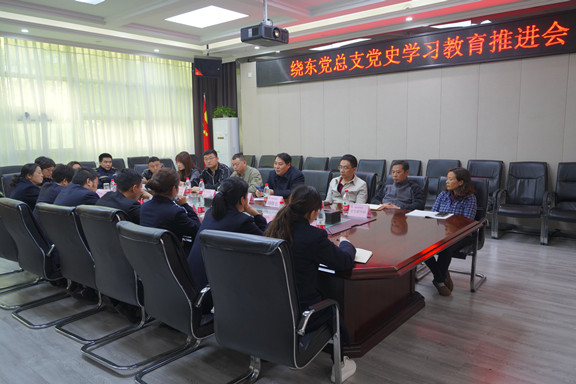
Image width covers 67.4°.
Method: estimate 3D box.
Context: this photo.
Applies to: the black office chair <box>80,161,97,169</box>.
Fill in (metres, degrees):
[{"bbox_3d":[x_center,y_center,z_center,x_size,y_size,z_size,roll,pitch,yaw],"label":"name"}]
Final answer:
[{"bbox_3d":[-3.742,-0.054,8.175,0.630,1.000,0.570,6,11,40],"label":"black office chair"}]

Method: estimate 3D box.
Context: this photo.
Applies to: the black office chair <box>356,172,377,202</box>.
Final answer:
[{"bbox_3d":[0.722,0.296,5.142,0.630,1.010,0.570,-9,11,-42],"label":"black office chair"}]

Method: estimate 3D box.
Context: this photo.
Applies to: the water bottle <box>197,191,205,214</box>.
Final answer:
[{"bbox_3d":[-0.816,0.117,4.043,0.066,0.235,0.066,-1,8,0],"label":"water bottle"}]

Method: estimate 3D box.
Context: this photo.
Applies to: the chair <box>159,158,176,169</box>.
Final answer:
[{"bbox_3d":[-2.579,-0.289,9.758,0.660,1.003,0.600,5,10,39],"label":"chair"}]

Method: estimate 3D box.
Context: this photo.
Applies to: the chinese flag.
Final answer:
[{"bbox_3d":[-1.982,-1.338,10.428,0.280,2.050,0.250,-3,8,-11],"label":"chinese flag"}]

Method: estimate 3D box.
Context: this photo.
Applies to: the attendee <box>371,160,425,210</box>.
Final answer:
[{"bbox_3d":[1.068,0.270,4.548,0.740,1.198,0.580,-9,11,-44],"label":"attendee"}]

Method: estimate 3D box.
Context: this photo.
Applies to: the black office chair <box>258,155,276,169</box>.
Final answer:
[{"bbox_3d":[-0.575,-0.224,8.964,0.570,1.000,0.630,6,11,40],"label":"black office chair"}]

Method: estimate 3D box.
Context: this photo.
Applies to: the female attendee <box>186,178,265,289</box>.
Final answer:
[{"bbox_3d":[-0.367,0.519,2.915,0.520,1.216,0.760,5,10,39],"label":"female attendee"}]

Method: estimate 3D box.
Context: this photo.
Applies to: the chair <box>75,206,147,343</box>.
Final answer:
[{"bbox_3d":[-1.087,0.613,3.036,0.570,1.026,0.580,5,10,39],"label":"chair"}]

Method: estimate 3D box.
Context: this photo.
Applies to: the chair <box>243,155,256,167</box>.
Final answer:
[{"bbox_3d":[-1.050,-0.293,9.589,0.600,1.060,0.660,5,10,39],"label":"chair"}]

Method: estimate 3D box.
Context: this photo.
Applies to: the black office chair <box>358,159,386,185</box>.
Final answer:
[{"bbox_3d":[1.324,-0.022,7.319,0.570,1.000,0.630,6,11,40],"label":"black office chair"}]

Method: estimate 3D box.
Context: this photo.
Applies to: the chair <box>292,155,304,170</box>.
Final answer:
[{"bbox_3d":[-0.040,-0.189,8.654,0.600,1.011,0.680,5,10,39],"label":"chair"}]

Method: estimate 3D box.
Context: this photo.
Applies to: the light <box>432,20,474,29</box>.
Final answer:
[{"bbox_3d":[2.397,-2.411,6.257,0.620,0.070,0.400,5,10,39],"label":"light"}]

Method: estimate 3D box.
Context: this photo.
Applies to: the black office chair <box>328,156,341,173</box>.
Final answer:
[{"bbox_3d":[0.883,-0.101,7.890,0.600,1.011,0.680,5,10,39],"label":"black office chair"}]

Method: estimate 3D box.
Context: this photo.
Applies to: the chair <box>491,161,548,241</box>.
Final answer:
[{"bbox_3d":[3.292,0.115,6.052,0.600,1.060,0.660,5,10,39],"label":"chair"}]

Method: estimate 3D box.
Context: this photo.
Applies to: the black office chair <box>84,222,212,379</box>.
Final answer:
[{"bbox_3d":[-0.687,0.669,2.799,0.580,1.040,0.660,5,10,39],"label":"black office chair"}]

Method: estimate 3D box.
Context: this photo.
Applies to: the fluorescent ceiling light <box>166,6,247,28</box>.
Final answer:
[{"bbox_3d":[-1.331,-2.851,7.087,1.200,0.060,0.800,6,11,40],"label":"fluorescent ceiling light"}]

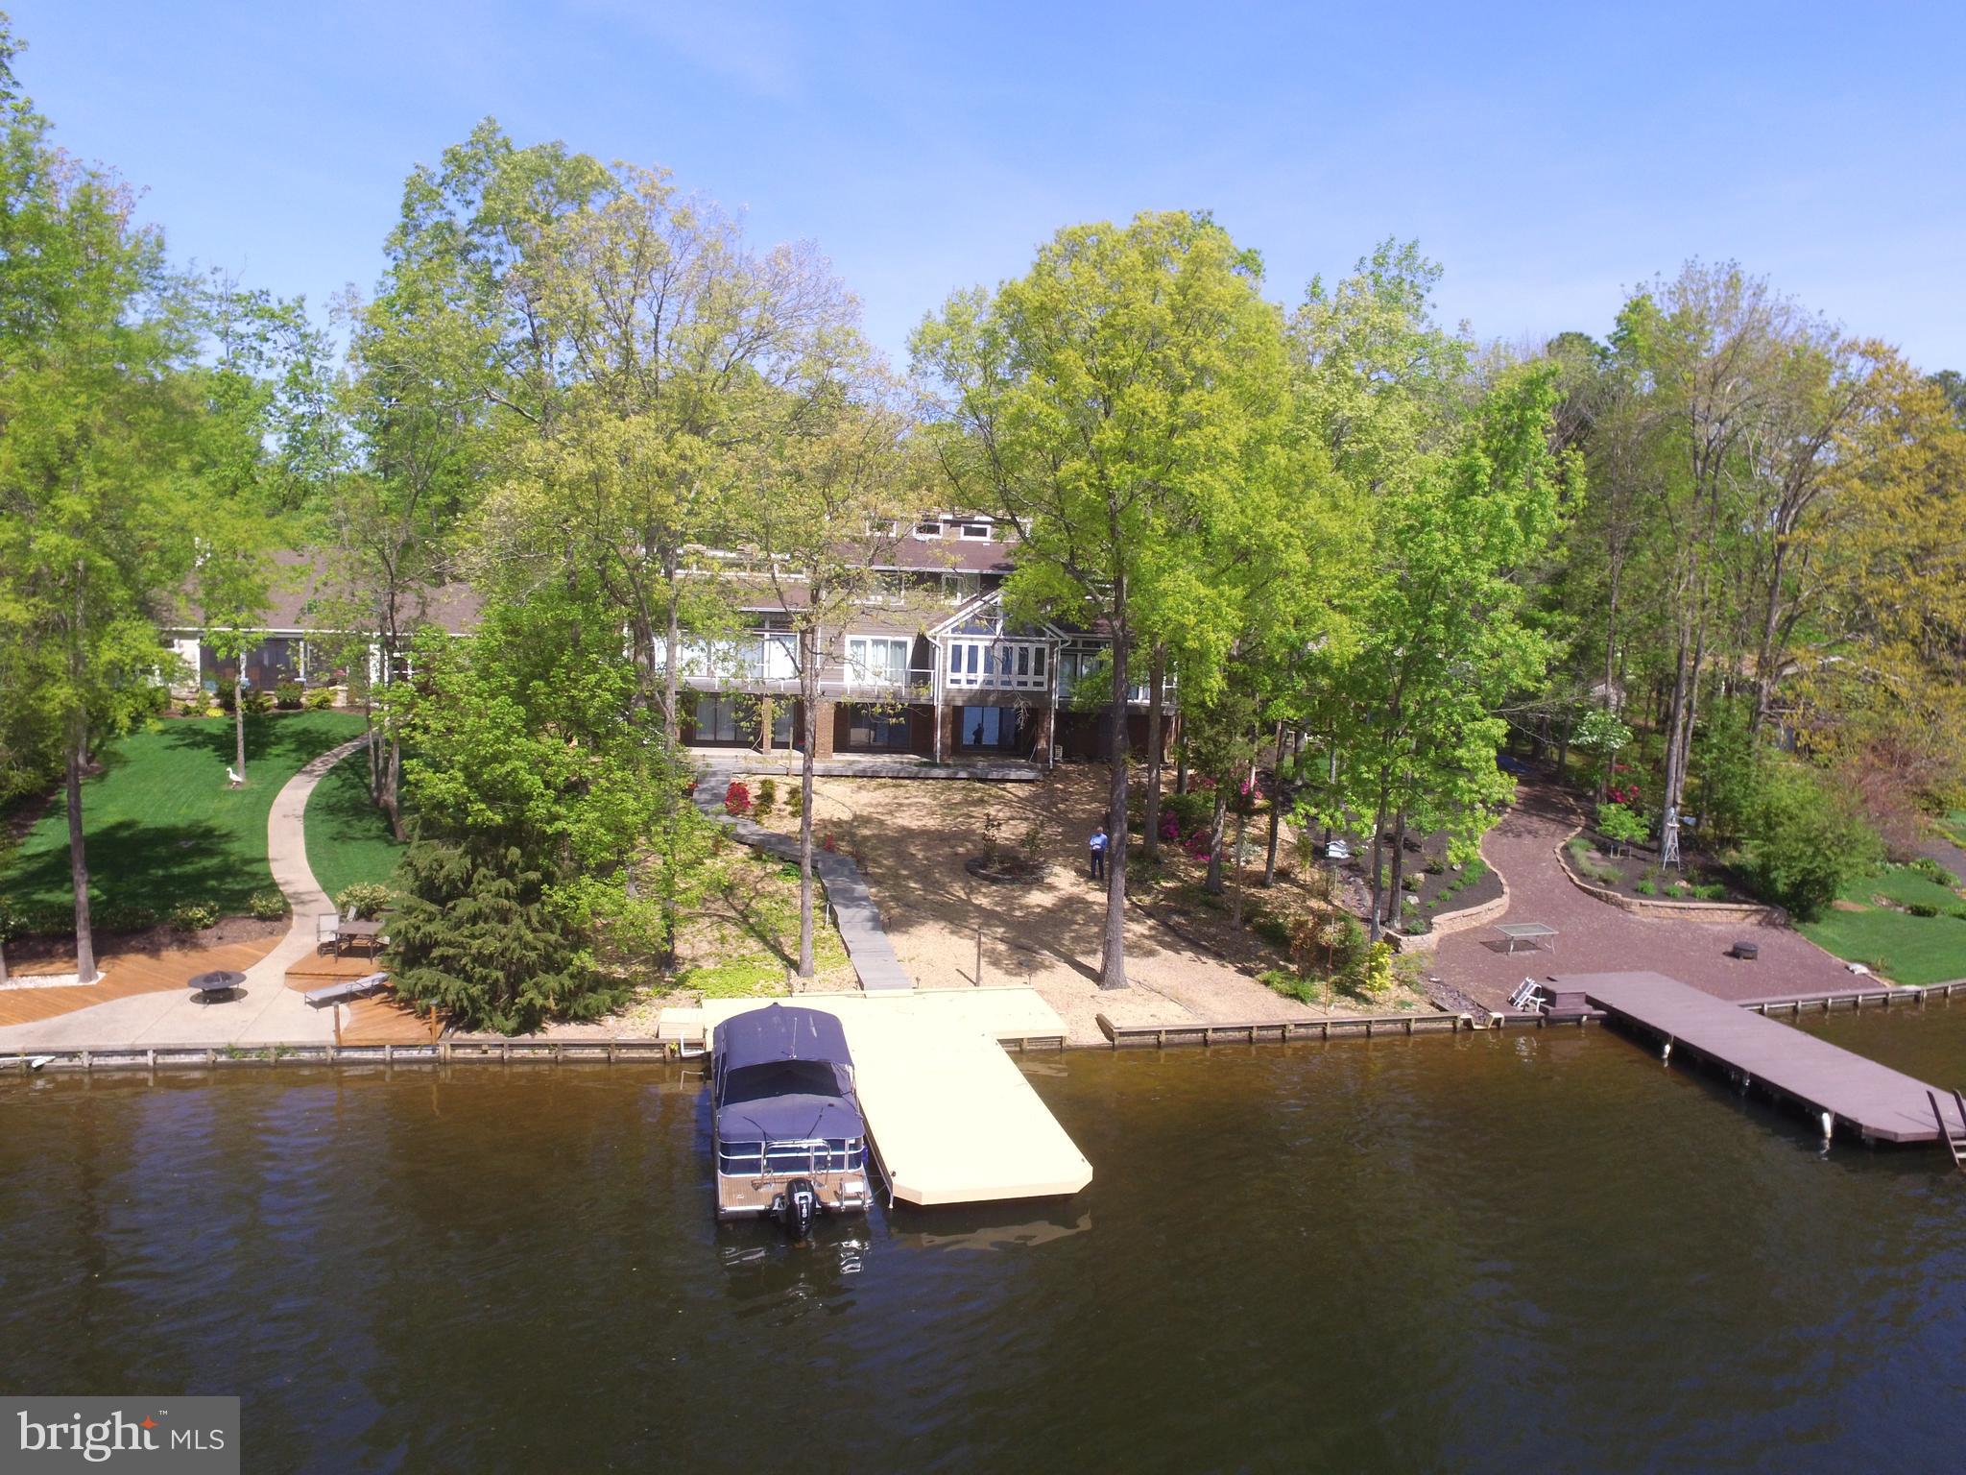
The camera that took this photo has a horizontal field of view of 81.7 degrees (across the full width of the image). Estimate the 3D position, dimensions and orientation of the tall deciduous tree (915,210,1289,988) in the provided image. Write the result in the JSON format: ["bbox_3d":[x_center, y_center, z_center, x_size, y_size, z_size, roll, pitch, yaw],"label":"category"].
[{"bbox_3d":[3.202,-3.338,28.700,9.500,19.900,9.000,2,8,0],"label":"tall deciduous tree"}]

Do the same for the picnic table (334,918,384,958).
[{"bbox_3d":[-16.429,5.403,30.030,1.050,0.770,1.000,0,8,-10],"label":"picnic table"}]

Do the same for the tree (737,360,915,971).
[{"bbox_3d":[-4.099,-1.426,28.992,4.800,15.600,4.700,2,8,0],"label":"tree"}]

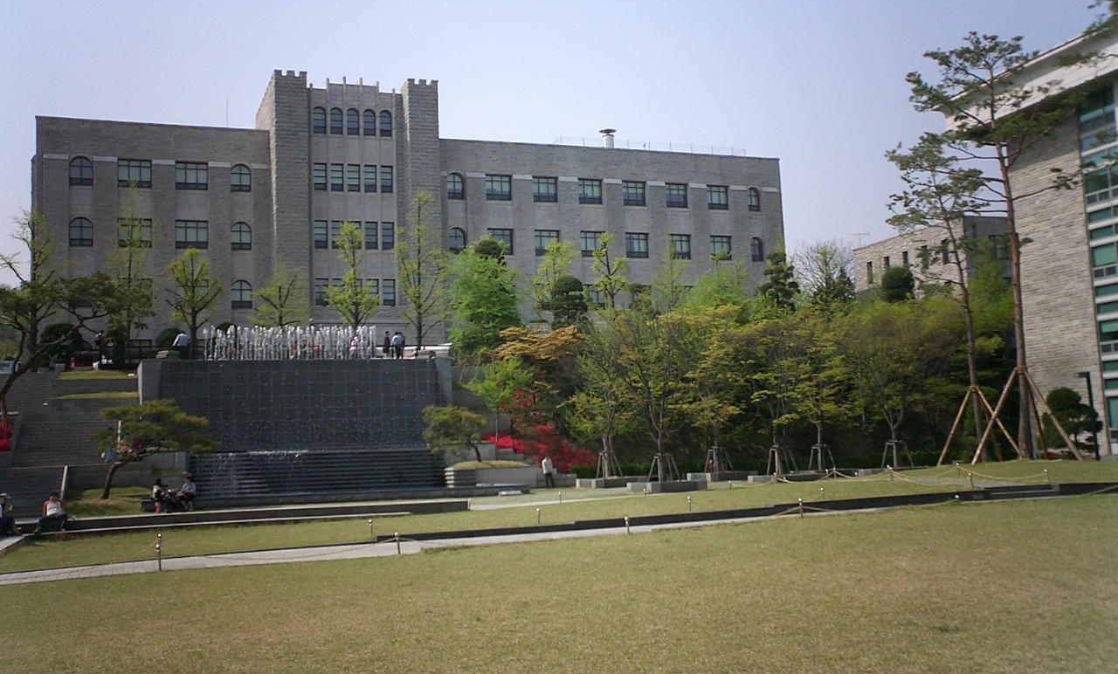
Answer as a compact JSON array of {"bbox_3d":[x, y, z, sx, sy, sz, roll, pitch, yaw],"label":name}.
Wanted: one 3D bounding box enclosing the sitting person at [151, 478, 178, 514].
[{"bbox_3d":[-14.916,5.985,45.000,0.850,1.338,0.600,-5,-7,30],"label":"sitting person"}]

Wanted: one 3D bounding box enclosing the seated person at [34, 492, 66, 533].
[{"bbox_3d":[-15.980,5.537,37.600,0.900,1.270,0.900,0,-7,-19],"label":"seated person"}]

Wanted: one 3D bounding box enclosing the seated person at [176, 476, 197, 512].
[{"bbox_3d":[-13.995,5.944,45.000,0.620,1.322,0.800,-2,-6,-1],"label":"seated person"}]

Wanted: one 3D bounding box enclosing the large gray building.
[{"bbox_3d":[-10.060,-6.431,92.726,55.600,20.600,20.000,0,-7,-19],"label":"large gray building"}]

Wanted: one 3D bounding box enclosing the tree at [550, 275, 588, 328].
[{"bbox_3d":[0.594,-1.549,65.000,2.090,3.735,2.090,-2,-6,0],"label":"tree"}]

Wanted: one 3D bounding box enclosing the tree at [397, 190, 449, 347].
[{"bbox_3d":[-6.832,-3.192,60.500,2.742,8.583,2.653,-2,-6,0],"label":"tree"}]

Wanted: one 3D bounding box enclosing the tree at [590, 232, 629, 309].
[{"bbox_3d":[3.615,-2.859,82.817,2.680,8.790,2.680,0,-7,-19],"label":"tree"}]

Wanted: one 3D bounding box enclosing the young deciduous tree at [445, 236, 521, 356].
[{"bbox_3d":[-3.857,-1.911,61.000,3.834,6.387,3.567,-2,-6,0],"label":"young deciduous tree"}]

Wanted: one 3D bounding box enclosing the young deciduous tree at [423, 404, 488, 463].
[{"bbox_3d":[-4.634,4.318,53.500,2.894,2.652,2.581,-2,-6,0],"label":"young deciduous tree"}]

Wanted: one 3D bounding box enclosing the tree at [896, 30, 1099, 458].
[{"bbox_3d":[17.281,-3.770,45.537,6.670,16.620,6.200,-5,-7,21],"label":"tree"}]

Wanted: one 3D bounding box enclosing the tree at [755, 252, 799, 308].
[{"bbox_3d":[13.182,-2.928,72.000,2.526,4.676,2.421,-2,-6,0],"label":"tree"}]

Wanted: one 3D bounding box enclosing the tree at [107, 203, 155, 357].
[{"bbox_3d":[-25.619,-3.027,71.555,2.850,10.110,2.850,0,-7,-19],"label":"tree"}]

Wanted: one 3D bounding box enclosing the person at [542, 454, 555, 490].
[{"bbox_3d":[-0.528,7.101,62.800,0.600,1.720,0.420,-2,-7,-1],"label":"person"}]

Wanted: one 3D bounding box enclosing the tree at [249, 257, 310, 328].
[{"bbox_3d":[-13.427,-1.627,57.500,2.858,4.662,2.690,-2,-6,0],"label":"tree"}]

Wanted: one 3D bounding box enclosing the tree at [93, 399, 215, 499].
[{"bbox_3d":[-15.719,4.333,46.500,4.450,3.750,3.900,0,-7,-19],"label":"tree"}]

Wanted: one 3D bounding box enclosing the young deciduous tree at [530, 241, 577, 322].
[{"bbox_3d":[-0.166,-2.514,81.449,3.230,8.280,3.230,0,-7,-19],"label":"young deciduous tree"}]

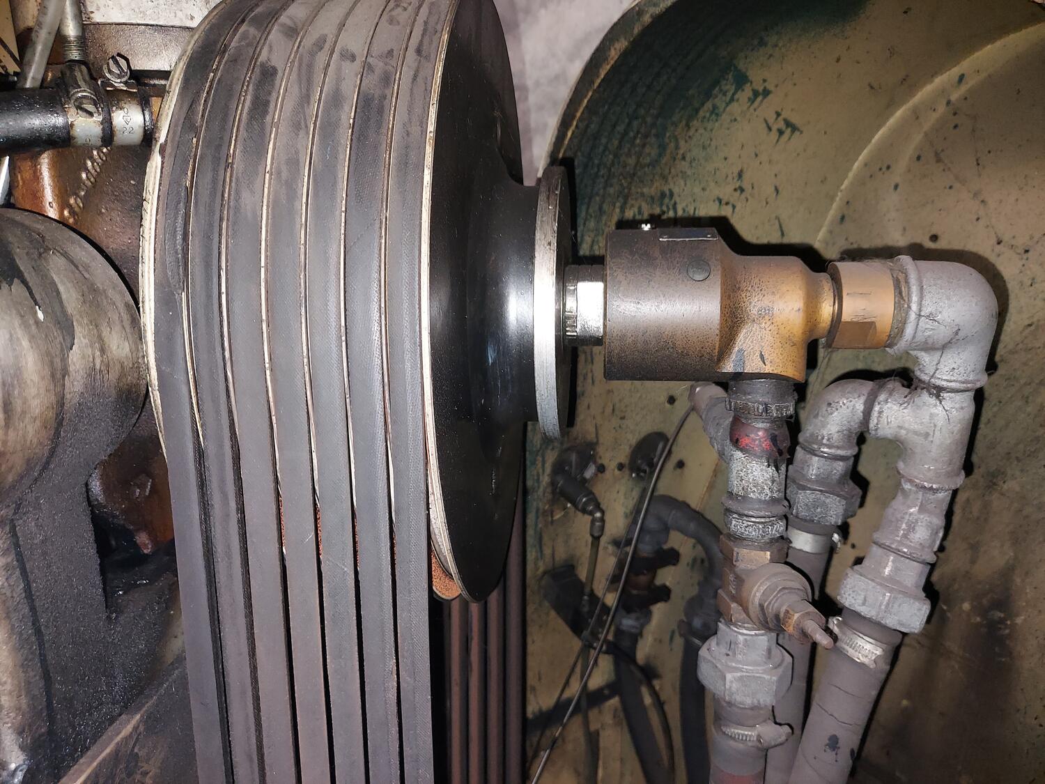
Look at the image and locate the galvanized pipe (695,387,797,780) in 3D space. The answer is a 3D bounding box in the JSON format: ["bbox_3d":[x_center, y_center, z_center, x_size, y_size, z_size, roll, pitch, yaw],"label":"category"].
[{"bbox_3d":[0.124,0.110,0.425,0.057,0.232,0.060,2,5,7],"label":"galvanized pipe"}]

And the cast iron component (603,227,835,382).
[{"bbox_3d":[0.108,-0.048,0.414,0.123,0.085,0.083,1,2,7],"label":"cast iron component"}]

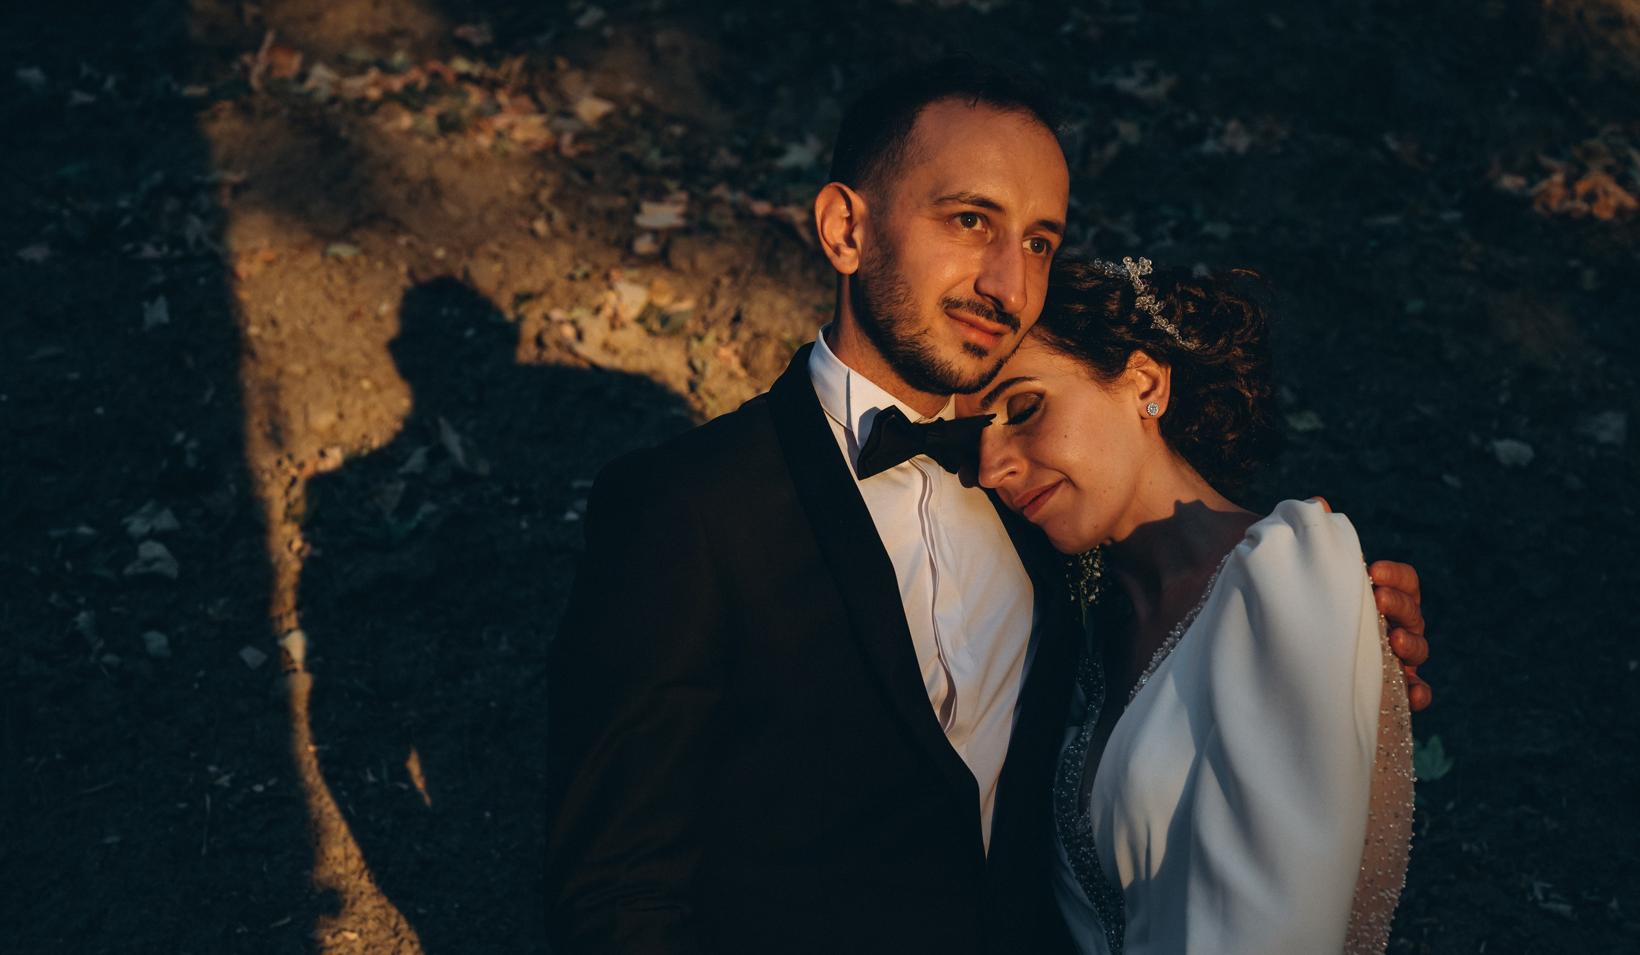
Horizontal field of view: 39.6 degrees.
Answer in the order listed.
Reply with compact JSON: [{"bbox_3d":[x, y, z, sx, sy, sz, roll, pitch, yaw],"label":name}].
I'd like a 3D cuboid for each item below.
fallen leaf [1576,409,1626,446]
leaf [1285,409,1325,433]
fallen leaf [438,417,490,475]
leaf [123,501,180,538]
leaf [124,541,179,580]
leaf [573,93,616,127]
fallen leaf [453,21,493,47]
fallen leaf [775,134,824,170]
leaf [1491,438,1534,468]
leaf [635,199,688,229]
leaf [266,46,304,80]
[{"bbox_3d":[1.069,-0.068,3.114,0.065,0.018,0.058,0,41,0],"label":"fallen leaf"},{"bbox_3d":[0.666,-0.076,3.127,0.051,0.014,0.033,0,41,0],"label":"leaf"},{"bbox_3d":[-0.482,-0.043,3.082,0.042,0.022,0.105,-21,45,-22],"label":"fallen leaf"},{"bbox_3d":[-0.871,0.055,2.968,0.068,0.022,0.048,0,41,0],"label":"leaf"},{"bbox_3d":[-0.853,0.106,2.909,0.067,0.022,0.051,0,41,0],"label":"leaf"},{"bbox_3d":[-0.370,-0.602,3.731,0.066,0.020,0.074,0,41,0],"label":"leaf"},{"bbox_3d":[-0.597,-0.762,3.916,0.064,0.020,0.048,0,41,0],"label":"fallen leaf"},{"bbox_3d":[-0.032,-0.519,3.635,0.079,0.020,0.077,0,41,0],"label":"fallen leaf"},{"bbox_3d":[0.936,-0.033,3.077,0.053,0.013,0.046,0,41,0],"label":"leaf"},{"bbox_3d":[-0.244,-0.405,3.502,0.077,0.020,0.054,0,41,0],"label":"leaf"},{"bbox_3d":[-0.903,-0.699,3.837,0.060,0.028,0.065,0,41,0],"label":"leaf"}]

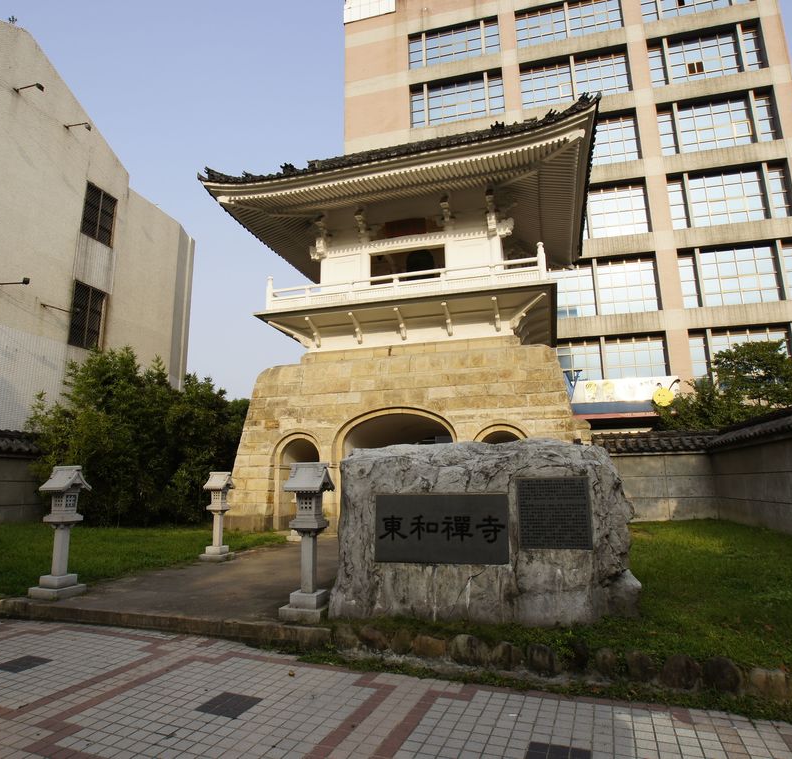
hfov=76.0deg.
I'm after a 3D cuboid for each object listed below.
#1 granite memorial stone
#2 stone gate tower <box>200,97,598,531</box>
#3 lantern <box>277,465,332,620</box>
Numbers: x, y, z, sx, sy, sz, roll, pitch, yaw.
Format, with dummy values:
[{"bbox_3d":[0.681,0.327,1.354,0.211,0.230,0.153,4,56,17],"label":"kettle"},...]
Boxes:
[{"bbox_3d":[0.903,1.603,5.557,3.036,1.794,1.035,-4,-12,15],"label":"granite memorial stone"},{"bbox_3d":[0.954,-1.747,18.426,11.868,13.455,10.074,-4,-12,15],"label":"stone gate tower"},{"bbox_3d":[-0.926,1.717,5.506,0.476,1.601,0.476,-5,-12,18],"label":"lantern"}]

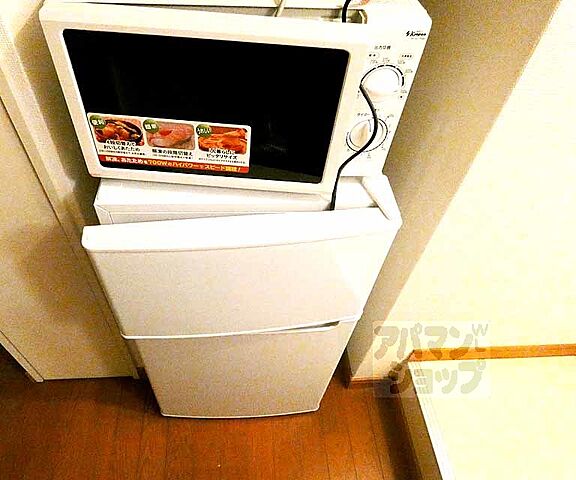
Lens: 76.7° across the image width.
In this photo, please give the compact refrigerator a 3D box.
[{"bbox_3d":[-0.119,0.110,1.006,0.479,0.860,0.515,0,47,-9],"label":"compact refrigerator"}]

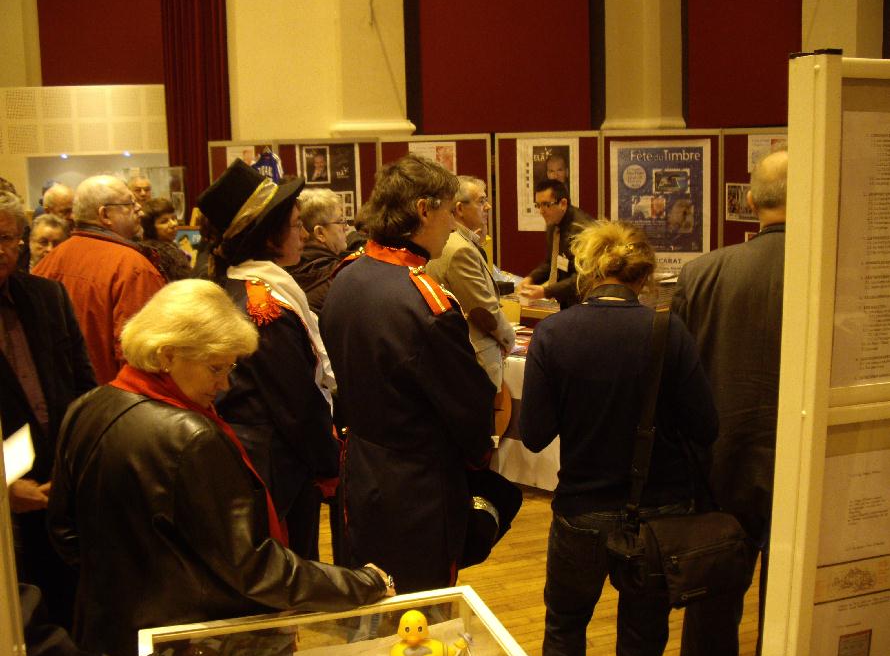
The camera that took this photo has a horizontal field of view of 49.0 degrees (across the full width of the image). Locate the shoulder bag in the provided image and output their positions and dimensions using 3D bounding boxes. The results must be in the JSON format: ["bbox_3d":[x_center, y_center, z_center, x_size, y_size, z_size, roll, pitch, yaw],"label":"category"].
[{"bbox_3d":[0.514,0.278,2.143,0.290,0.627,0.180,-7,10,-35],"label":"shoulder bag"}]

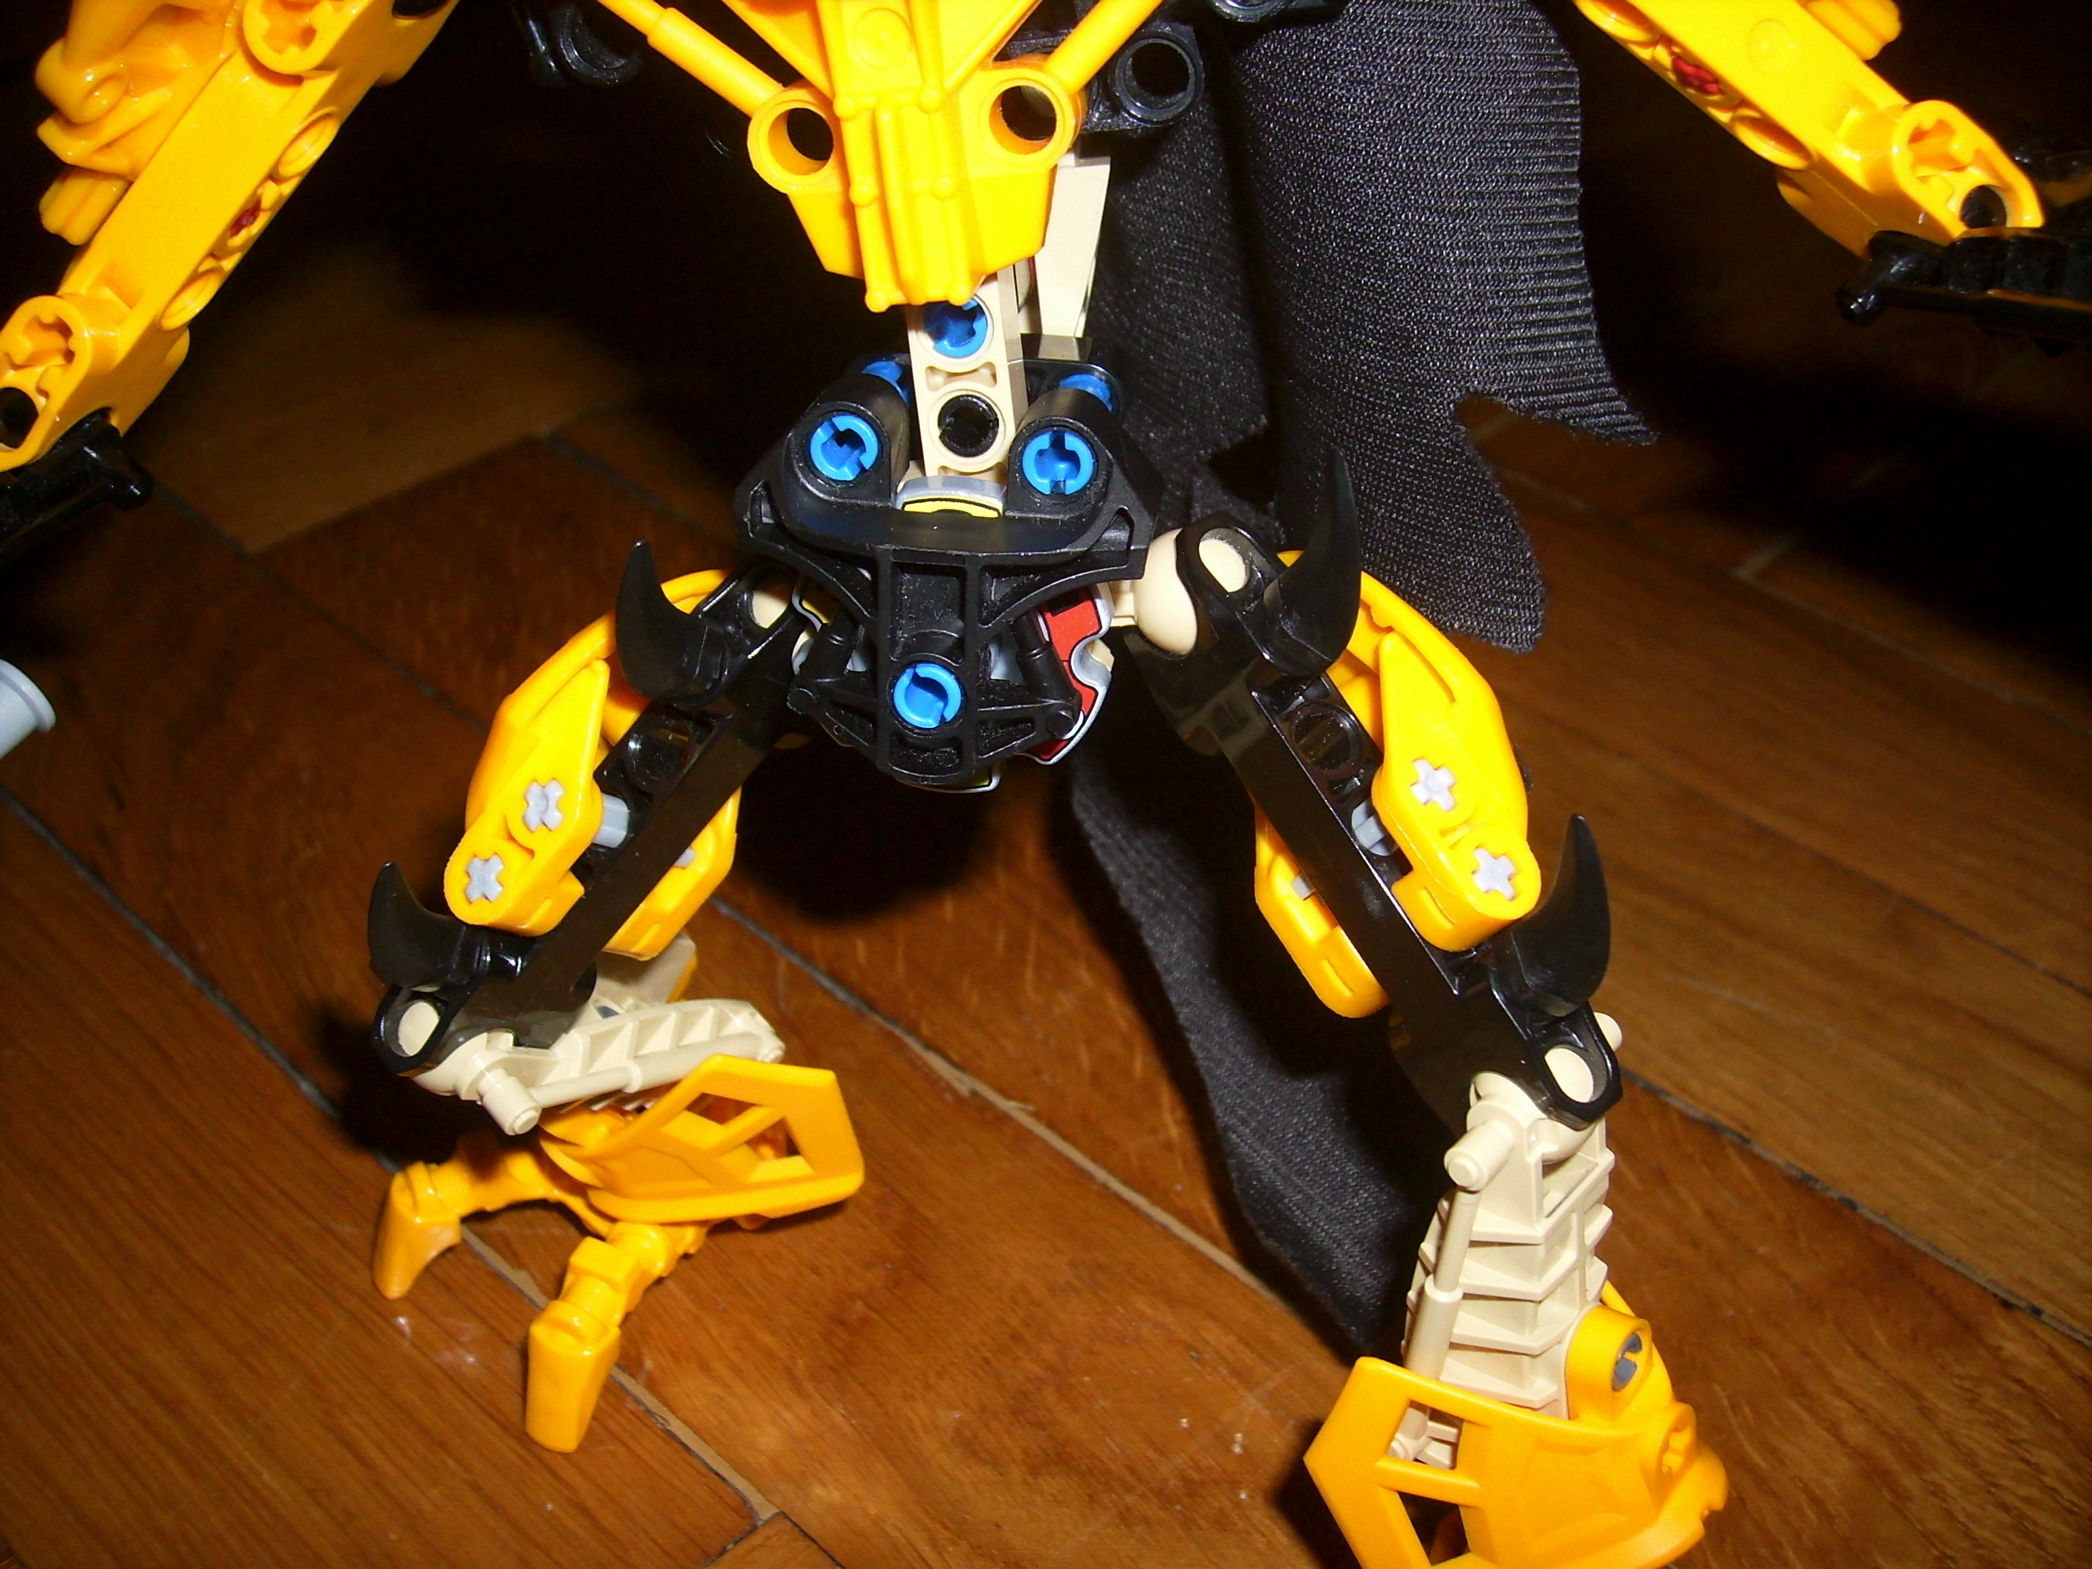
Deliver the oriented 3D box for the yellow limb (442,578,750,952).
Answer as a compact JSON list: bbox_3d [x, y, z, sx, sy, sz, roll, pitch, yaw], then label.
[{"bbox_3d":[-0.035,-0.002,0.171,0.034,0.023,0.018,-49,58,9],"label":"yellow limb"}]

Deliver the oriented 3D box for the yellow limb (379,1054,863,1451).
[{"bbox_3d":[-0.040,0.038,0.183,0.030,0.020,0.043,30,47,28],"label":"yellow limb"}]

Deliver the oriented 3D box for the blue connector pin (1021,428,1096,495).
[{"bbox_3d":[0.003,-0.028,0.145,0.005,0.005,0.020,5,30,8],"label":"blue connector pin"}]

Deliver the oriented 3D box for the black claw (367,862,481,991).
[{"bbox_3d":[-0.052,0.012,0.159,0.010,0.014,0.007,-49,58,9],"label":"black claw"}]

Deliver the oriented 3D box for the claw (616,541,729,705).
[{"bbox_3d":[-0.031,-0.013,0.154,0.011,0.014,0.007,-49,58,9],"label":"claw"}]

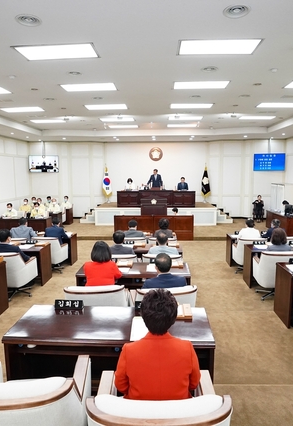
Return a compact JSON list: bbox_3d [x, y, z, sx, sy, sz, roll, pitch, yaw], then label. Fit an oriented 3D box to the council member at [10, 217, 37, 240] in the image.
[{"bbox_3d":[-2.528,0.674,6.304,0.560,1.250,0.750,0,7,8],"label":"council member"}]

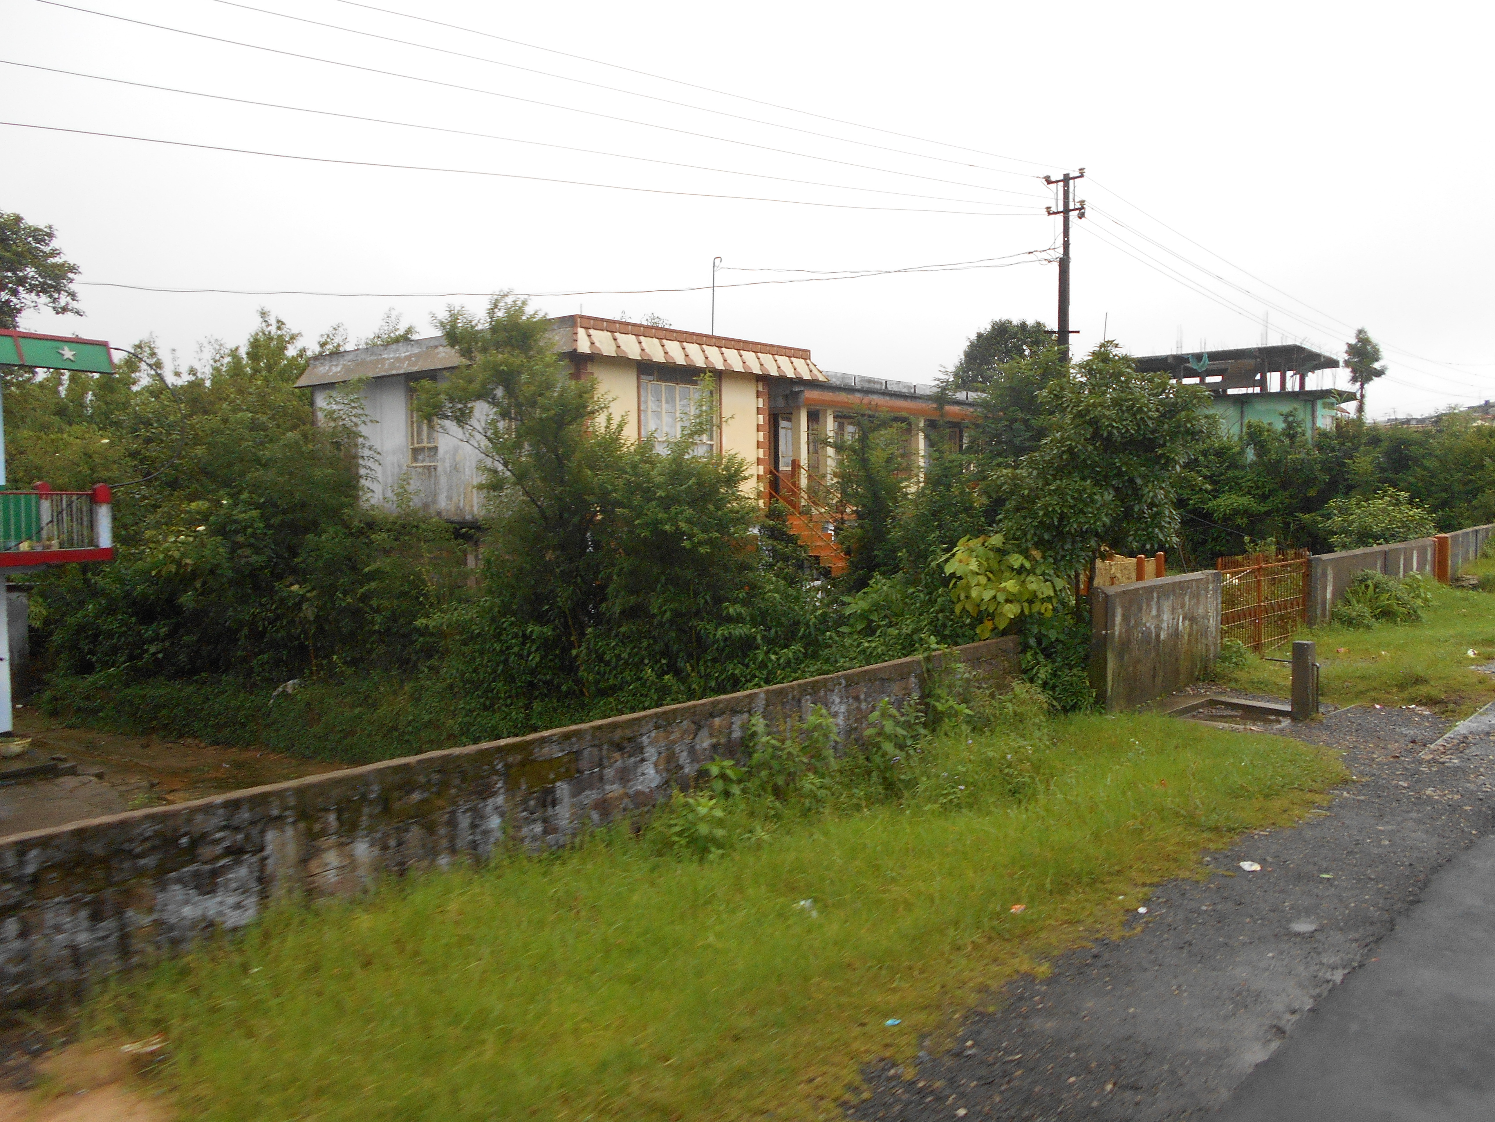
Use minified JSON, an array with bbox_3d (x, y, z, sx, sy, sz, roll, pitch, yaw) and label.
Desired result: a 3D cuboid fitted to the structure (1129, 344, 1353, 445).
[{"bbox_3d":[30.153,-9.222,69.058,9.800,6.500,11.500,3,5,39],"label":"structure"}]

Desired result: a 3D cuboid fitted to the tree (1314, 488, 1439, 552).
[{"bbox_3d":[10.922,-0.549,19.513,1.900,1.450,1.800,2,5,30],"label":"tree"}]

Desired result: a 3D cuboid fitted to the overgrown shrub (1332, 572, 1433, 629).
[{"bbox_3d":[9.158,0.474,16.280,1.000,0.800,1.600,4,6,44],"label":"overgrown shrub"}]

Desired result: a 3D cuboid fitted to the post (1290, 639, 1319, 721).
[{"bbox_3d":[5.560,1.181,11.219,0.190,0.790,0.190,4,6,44],"label":"post"}]

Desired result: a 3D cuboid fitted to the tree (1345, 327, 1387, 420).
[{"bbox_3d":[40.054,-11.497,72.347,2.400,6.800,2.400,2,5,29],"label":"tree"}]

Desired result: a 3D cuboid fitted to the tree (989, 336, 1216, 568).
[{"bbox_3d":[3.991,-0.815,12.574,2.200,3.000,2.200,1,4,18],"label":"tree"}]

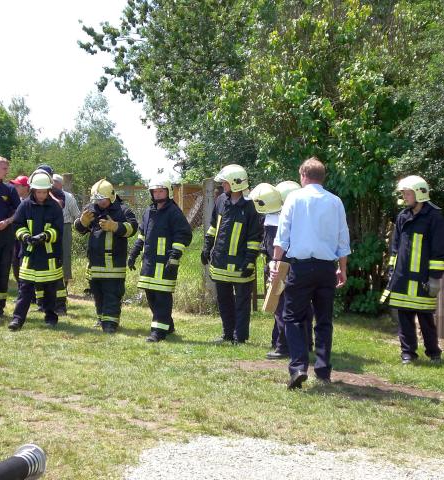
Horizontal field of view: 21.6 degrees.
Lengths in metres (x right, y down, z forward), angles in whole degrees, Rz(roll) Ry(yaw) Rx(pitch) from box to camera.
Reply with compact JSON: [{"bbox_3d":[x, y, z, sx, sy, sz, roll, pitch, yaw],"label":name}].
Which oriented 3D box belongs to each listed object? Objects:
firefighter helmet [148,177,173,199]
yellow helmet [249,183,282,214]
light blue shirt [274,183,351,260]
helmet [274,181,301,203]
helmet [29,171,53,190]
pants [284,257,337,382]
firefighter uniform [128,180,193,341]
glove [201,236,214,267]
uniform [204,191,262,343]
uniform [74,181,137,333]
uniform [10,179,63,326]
[{"bbox_3d":[-0.647,-0.547,12.250,0.255,0.245,0.300,1,3,22],"label":"firefighter helmet"},{"bbox_3d":[0.387,-0.369,10.350,0.290,0.260,0.230,2,4,28],"label":"yellow helmet"},{"bbox_3d":[0.719,-0.147,9.250,0.600,0.620,0.320,0,4,-7],"label":"light blue shirt"},{"bbox_3d":[0.632,-0.420,10.750,0.290,0.250,0.230,2,4,25],"label":"helmet"},{"bbox_3d":[-2.026,-0.664,13.000,0.260,0.235,0.300,0,15,-4],"label":"helmet"},{"bbox_3d":[0.702,0.626,9.350,0.430,0.980,0.360,0,3,0],"label":"pants"},{"bbox_3d":[-0.649,0.222,12.300,0.580,1.680,0.450,2,4,32],"label":"firefighter uniform"},{"bbox_3d":[-0.141,0.111,11.750,0.130,0.290,0.130,2,4,37],"label":"glove"},{"bbox_3d":[0.111,0.274,11.800,0.540,1.550,0.380,2,4,37],"label":"uniform"},{"bbox_3d":[-1.290,0.183,12.900,0.600,1.680,0.480,2,4,30],"label":"uniform"},{"bbox_3d":[-1.956,0.159,12.350,0.550,1.540,0.450,0,4,0],"label":"uniform"}]

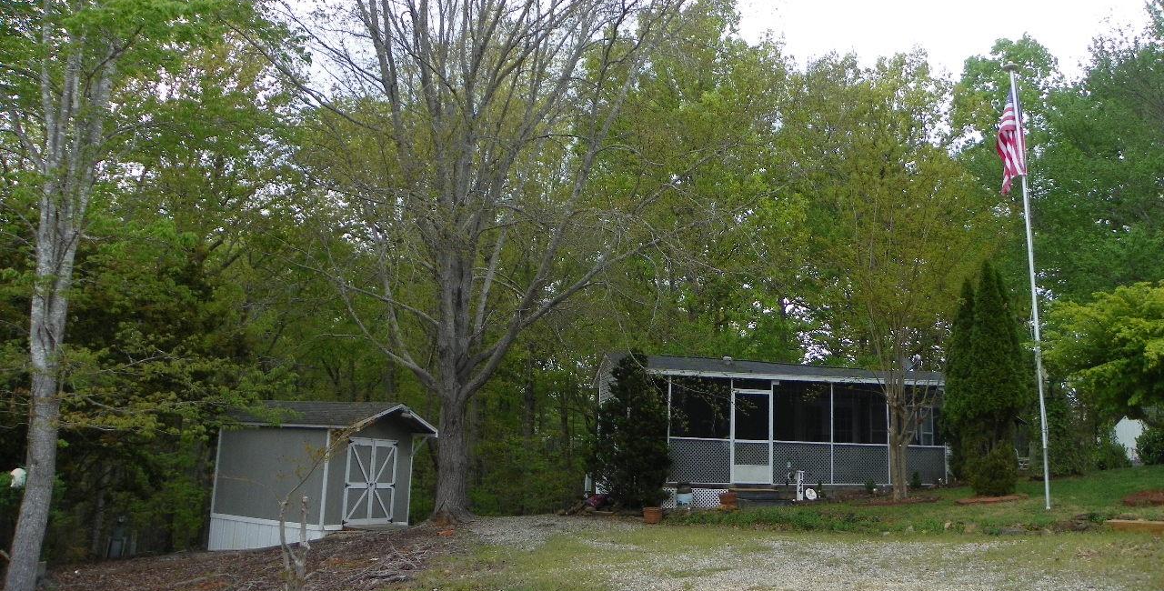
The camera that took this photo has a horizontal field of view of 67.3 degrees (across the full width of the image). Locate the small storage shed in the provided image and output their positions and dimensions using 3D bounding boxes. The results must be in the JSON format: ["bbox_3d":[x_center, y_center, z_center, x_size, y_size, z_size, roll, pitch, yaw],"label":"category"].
[{"bbox_3d":[-6.196,4.367,20.746,4.948,3.497,2.641,-6,-13,35],"label":"small storage shed"}]

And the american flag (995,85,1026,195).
[{"bbox_3d":[7.141,-2.552,14.560,0.420,1.757,0.280,-4,-12,27],"label":"american flag"}]

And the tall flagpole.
[{"bbox_3d":[7.197,-0.329,14.088,0.260,7.327,0.260,-5,-12,27],"label":"tall flagpole"}]

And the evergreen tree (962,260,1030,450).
[{"bbox_3d":[8.748,1.630,18.424,1.500,4.716,1.500,2,-10,0],"label":"evergreen tree"}]

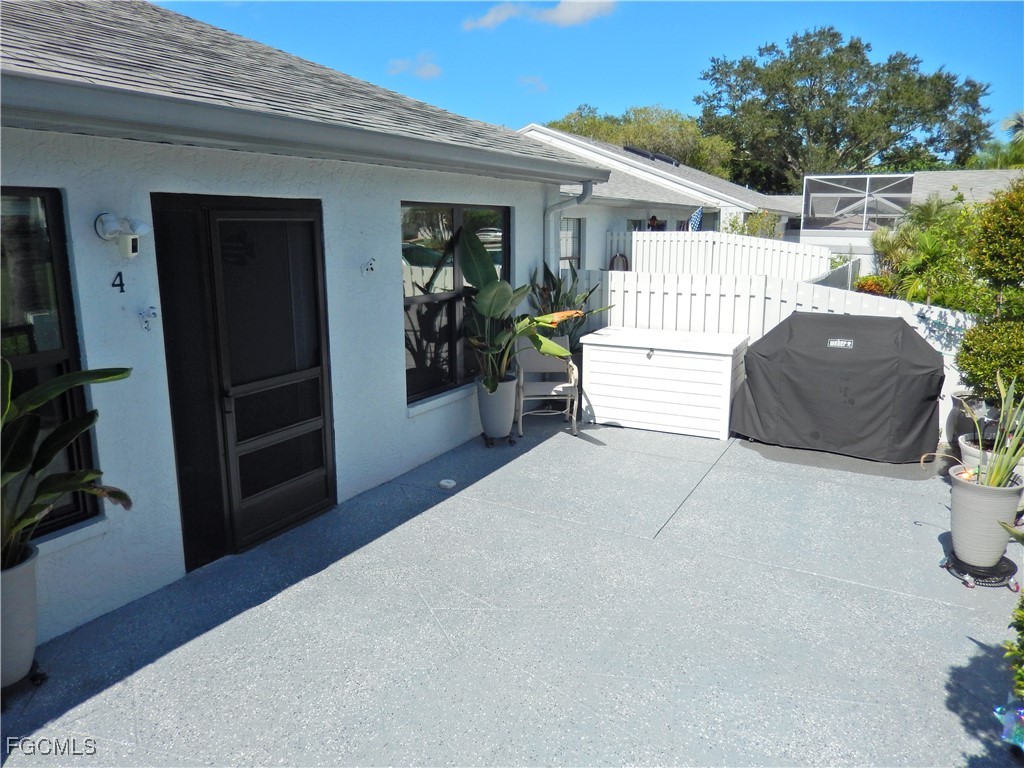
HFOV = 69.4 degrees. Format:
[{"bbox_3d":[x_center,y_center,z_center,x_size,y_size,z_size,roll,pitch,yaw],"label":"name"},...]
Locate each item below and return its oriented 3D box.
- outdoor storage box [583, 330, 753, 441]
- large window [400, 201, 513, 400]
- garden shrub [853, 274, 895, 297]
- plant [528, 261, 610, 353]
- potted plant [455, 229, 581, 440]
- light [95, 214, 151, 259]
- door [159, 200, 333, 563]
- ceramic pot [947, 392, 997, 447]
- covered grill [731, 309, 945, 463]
[{"bbox_3d":[1.529,-0.034,7.412,1.480,0.850,0.840,7,14,28],"label":"outdoor storage box"},{"bbox_3d":[-0.450,-0.775,6.535,0.100,1.580,1.790,7,14,28],"label":"large window"},{"bbox_3d":[5.865,-1.198,12.089,0.750,1.150,0.750,7,14,28],"label":"garden shrub"},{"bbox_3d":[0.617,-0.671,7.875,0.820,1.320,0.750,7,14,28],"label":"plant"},{"bbox_3d":[0.121,-0.462,6.718,0.900,1.970,0.820,7,14,28],"label":"potted plant"},{"bbox_3d":[-1.875,-0.709,3.569,0.165,0.220,0.250,7,14,28],"label":"light"},{"bbox_3d":[-1.569,-0.067,4.529,0.110,2.100,1.250,7,14,28],"label":"door"},{"bbox_3d":[3.942,0.367,6.174,0.580,0.590,0.580,7,14,28],"label":"ceramic pot"},{"bbox_3d":[2.872,-0.023,6.581,1.620,1.180,0.710,7,14,28],"label":"covered grill"}]

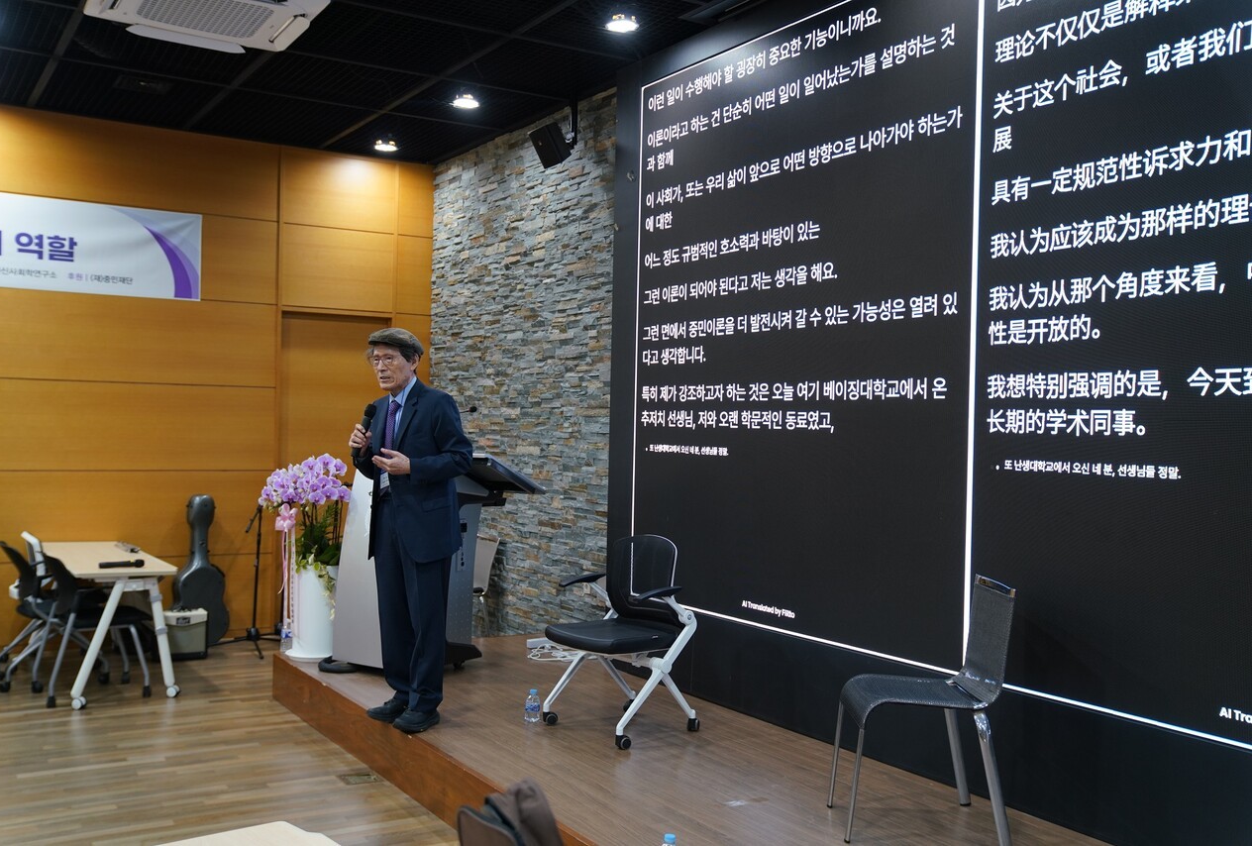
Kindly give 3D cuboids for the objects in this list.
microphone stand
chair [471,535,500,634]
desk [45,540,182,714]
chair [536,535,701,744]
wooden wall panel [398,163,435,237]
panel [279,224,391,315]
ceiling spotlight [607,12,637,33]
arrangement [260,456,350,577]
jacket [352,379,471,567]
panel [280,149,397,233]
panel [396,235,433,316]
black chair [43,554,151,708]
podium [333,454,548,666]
[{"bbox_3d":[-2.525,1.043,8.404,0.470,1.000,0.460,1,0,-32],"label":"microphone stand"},{"bbox_3d":[-1.129,1.163,8.274,0.520,0.800,0.400,1,0,-32],"label":"chair"},{"bbox_3d":[-3.192,1.162,7.402,0.580,0.730,1.730,1,0,-32],"label":"desk"},{"bbox_3d":[-0.013,0.921,5.397,0.560,0.850,0.570,1,0,-40],"label":"chair"},{"bbox_3d":[-1.595,-1.690,9.392,0.290,0.550,0.030,1,0,-32],"label":"wooden wall panel"},{"bbox_3d":[-2.112,-1.133,9.081,0.840,0.595,0.030,1,0,-32],"label":"panel"},{"bbox_3d":[-0.017,-1.912,5.883,0.150,0.070,0.150,1,0,-1],"label":"ceiling spotlight"},{"bbox_3d":[-1.800,0.520,6.930,0.490,0.670,0.430,1,0,34],"label":"arrangement"},{"bbox_3d":[-0.945,0.212,5.460,0.510,0.810,0.360,1,0,41],"label":"jacket"},{"bbox_3d":[-2.101,-1.713,9.065,0.870,0.575,0.030,1,0,-32],"label":"panel"},{"bbox_3d":[-1.607,-1.122,9.392,0.290,0.595,0.030,1,0,-32],"label":"panel"},{"bbox_3d":[-2.990,1.120,6.894,0.600,0.800,0.500,1,0,-32],"label":"black chair"},{"bbox_3d":[-1.034,0.747,6.771,0.660,1.150,0.920,1,0,35],"label":"podium"}]

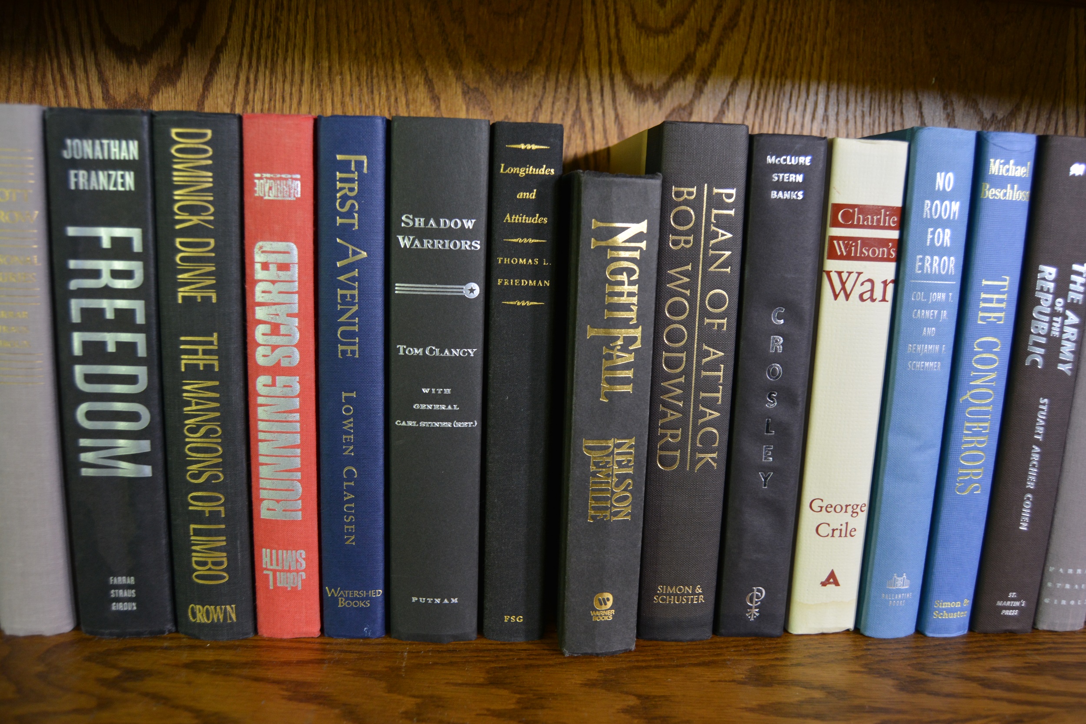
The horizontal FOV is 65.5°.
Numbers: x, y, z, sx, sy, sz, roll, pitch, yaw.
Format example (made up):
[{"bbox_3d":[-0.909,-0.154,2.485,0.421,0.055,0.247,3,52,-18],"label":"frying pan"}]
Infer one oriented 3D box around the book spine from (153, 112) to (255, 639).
[{"bbox_3d":[-0.153,-0.003,0.453,0.036,0.237,0.164,2,10,-3],"label":"book spine"}]

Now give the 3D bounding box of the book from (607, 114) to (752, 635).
[{"bbox_3d":[0.062,0.001,0.463,0.036,0.240,0.164,1,11,-4],"label":"book"}]

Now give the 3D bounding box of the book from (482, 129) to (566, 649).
[{"bbox_3d":[-0.018,0.002,0.456,0.031,0.238,0.154,1,10,-6],"label":"book"}]

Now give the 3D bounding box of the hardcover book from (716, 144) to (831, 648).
[{"bbox_3d":[0.099,0.004,0.467,0.034,0.237,0.154,1,10,-6],"label":"hardcover book"}]

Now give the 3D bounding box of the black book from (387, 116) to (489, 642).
[{"bbox_3d":[-0.054,0.001,0.453,0.042,0.239,0.154,1,10,-6],"label":"black book"}]

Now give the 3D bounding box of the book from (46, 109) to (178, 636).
[{"bbox_3d":[-0.195,-0.004,0.452,0.044,0.237,0.161,2,10,-3],"label":"book"}]

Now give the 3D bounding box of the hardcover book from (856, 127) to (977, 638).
[{"bbox_3d":[0.171,0.001,0.474,0.029,0.241,0.164,1,11,-3],"label":"hardcover book"}]

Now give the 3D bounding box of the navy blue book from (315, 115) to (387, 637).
[{"bbox_3d":[-0.092,0.000,0.453,0.029,0.238,0.154,1,10,-6],"label":"navy blue book"}]

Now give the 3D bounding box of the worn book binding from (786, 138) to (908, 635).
[{"bbox_3d":[0.136,0.005,0.472,0.035,0.236,0.153,1,10,-6],"label":"worn book binding"}]

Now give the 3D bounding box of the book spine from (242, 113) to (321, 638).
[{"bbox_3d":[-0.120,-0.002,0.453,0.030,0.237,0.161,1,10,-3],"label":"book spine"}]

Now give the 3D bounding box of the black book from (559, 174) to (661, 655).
[{"bbox_3d":[0.021,0.016,0.444,0.035,0.217,0.147,1,10,-7],"label":"black book"}]

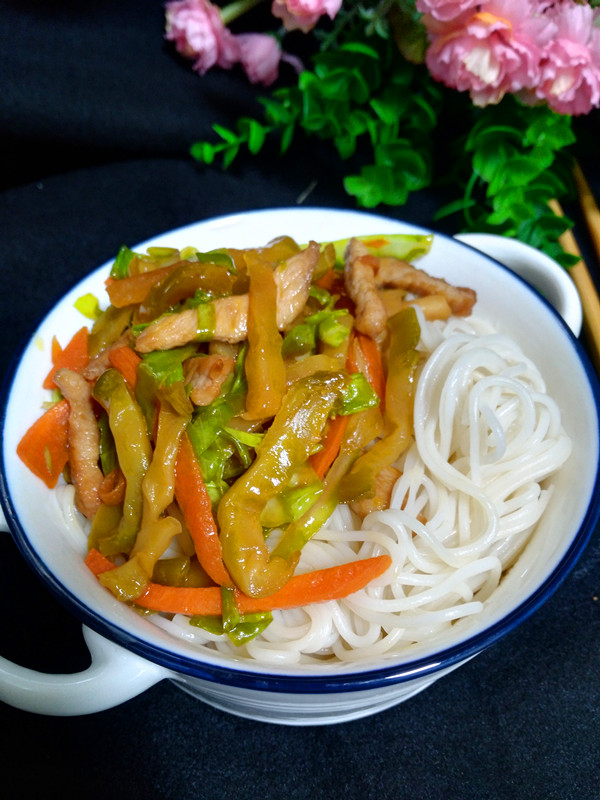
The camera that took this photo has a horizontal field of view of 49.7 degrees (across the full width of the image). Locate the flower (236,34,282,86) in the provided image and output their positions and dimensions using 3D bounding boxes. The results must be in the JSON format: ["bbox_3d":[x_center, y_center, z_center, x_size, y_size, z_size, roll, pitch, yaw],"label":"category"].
[{"bbox_3d":[-0.024,-0.205,0.390,0.028,0.028,0.029,1,50,0],"label":"flower"}]

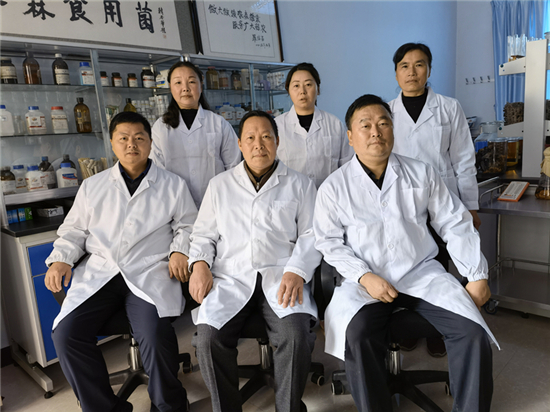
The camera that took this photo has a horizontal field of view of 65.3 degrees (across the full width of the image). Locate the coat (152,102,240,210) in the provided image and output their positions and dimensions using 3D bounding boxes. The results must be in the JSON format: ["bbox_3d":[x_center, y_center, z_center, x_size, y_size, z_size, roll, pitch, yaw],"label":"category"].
[{"bbox_3d":[-0.388,-0.080,2.318,0.480,0.916,0.300,-4,10,-1],"label":"coat"}]

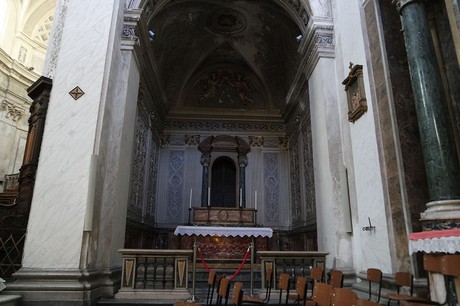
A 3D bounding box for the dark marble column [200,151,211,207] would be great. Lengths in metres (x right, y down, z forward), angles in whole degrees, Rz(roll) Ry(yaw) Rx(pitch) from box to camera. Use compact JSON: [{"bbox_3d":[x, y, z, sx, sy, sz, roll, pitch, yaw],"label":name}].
[{"bbox_3d":[-0.817,0.845,10.303,0.320,1.884,0.290,1,-14,-1],"label":"dark marble column"}]

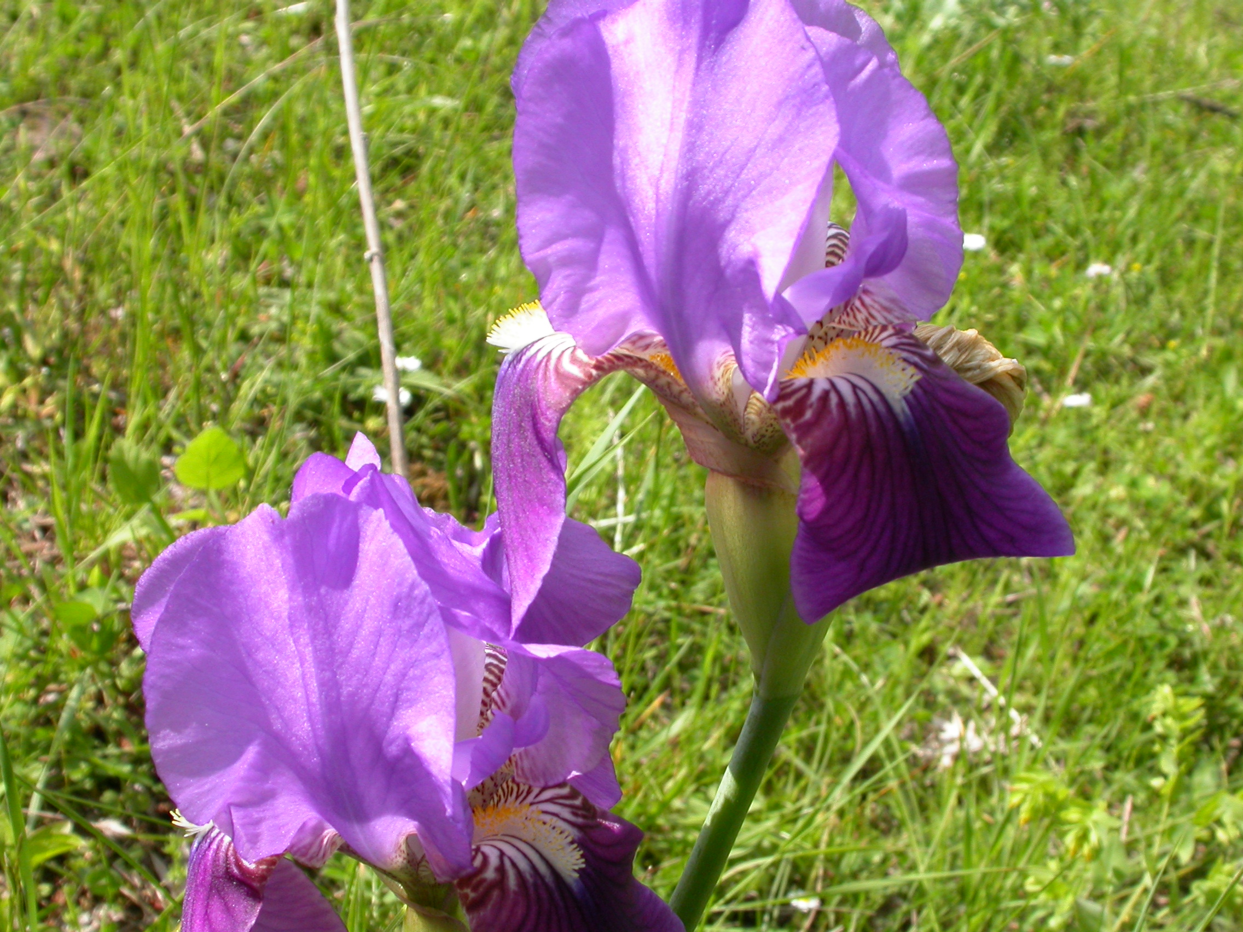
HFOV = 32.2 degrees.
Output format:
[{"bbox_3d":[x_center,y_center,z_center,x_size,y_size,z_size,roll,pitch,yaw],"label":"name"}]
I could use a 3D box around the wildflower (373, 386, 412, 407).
[{"bbox_3d":[-0.144,-0.044,1.350,0.025,0.009,0.022,0,32,0],"label":"wildflower"}]

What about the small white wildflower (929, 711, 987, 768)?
[{"bbox_3d":[0.169,0.137,1.080,0.029,0.019,0.026,0,32,0],"label":"small white wildflower"}]

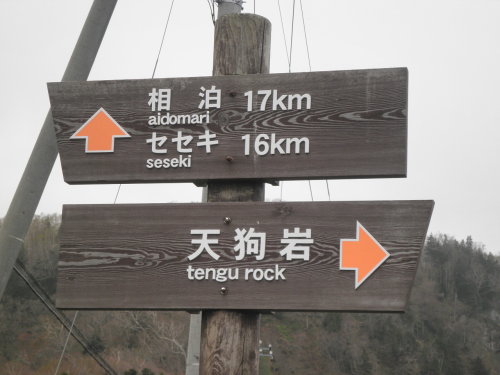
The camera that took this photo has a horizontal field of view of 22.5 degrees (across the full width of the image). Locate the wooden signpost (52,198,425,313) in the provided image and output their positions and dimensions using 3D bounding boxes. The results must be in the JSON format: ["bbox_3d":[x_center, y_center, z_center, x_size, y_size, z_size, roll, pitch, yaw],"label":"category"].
[{"bbox_3d":[-0.021,0.181,3.265,0.996,0.282,0.038,-1,-14,14],"label":"wooden signpost"}]

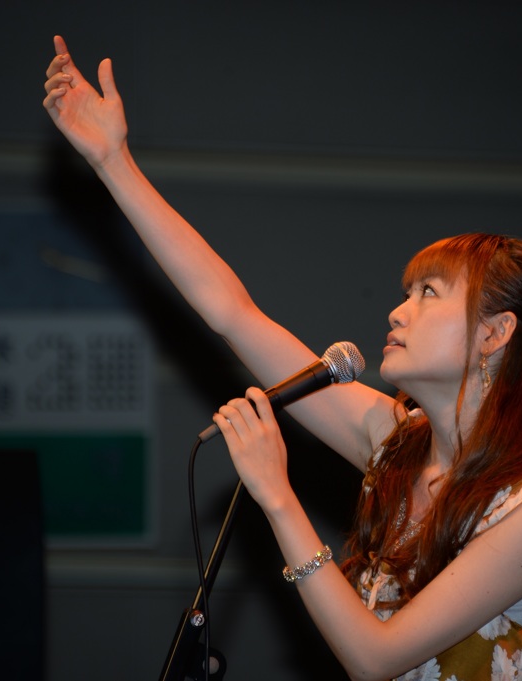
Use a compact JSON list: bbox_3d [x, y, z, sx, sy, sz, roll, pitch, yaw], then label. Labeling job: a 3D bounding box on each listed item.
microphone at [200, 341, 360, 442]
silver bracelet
[{"bbox_3d":[0.024,0.067,10.250,0.215,0.052,0.052,-28,12,-13],"label":"microphone"},{"bbox_3d":[0.056,0.266,10.220,0.065,0.015,0.057,-29,14,0],"label":"silver bracelet"}]

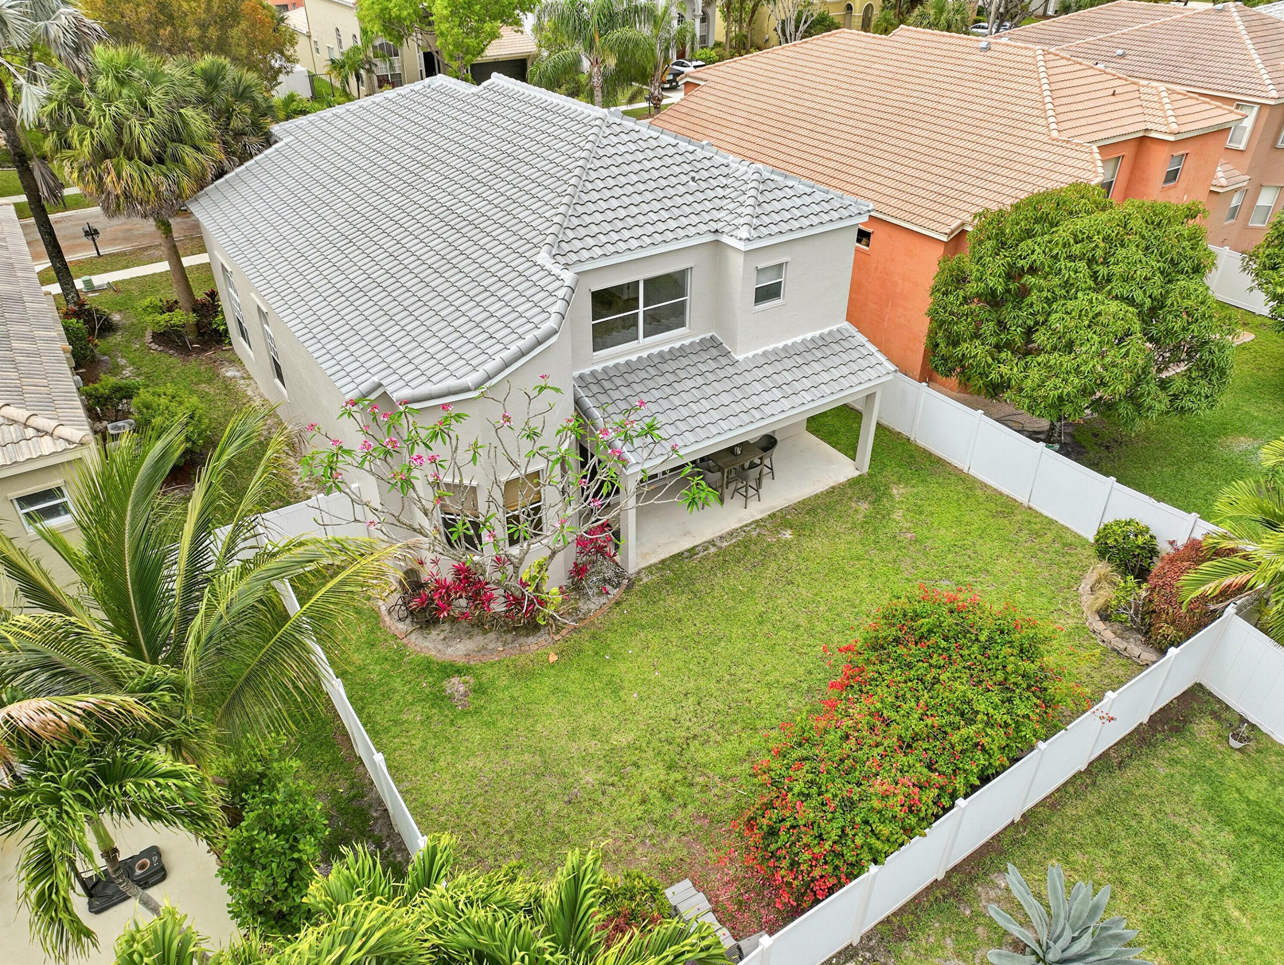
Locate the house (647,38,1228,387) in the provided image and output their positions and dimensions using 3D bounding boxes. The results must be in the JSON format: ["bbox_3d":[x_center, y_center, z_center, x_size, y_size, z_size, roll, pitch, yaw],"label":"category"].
[{"bbox_3d":[9.534,-12.125,33.653,12.827,8.572,19.431,-20,38,-27],"label":"house"}]

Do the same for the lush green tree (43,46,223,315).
[{"bbox_3d":[-15.615,-8.967,28.669,4.800,8.900,4.800,-20,38,-27],"label":"lush green tree"}]

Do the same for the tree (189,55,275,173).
[{"bbox_3d":[-14.987,-11.333,33.075,3.800,8.000,3.800,-20,38,-27],"label":"tree"}]

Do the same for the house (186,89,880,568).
[{"bbox_3d":[-4.477,-6.533,25.284,12.764,8.509,20.168,-20,38,-27],"label":"house"}]

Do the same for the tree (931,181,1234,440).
[{"bbox_3d":[11.168,-4.056,23.103,7.000,6.700,6.900,-20,38,-27],"label":"tree"}]

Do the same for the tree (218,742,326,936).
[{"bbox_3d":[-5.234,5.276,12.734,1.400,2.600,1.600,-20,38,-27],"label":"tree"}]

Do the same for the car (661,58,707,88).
[{"bbox_3d":[3.262,-32.920,71.540,1.950,1.650,4.800,-14,36,-21],"label":"car"}]

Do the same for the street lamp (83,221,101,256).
[{"bbox_3d":[-22.845,-10.143,37.228,0.650,1.480,0.450,-20,38,-27],"label":"street lamp"}]

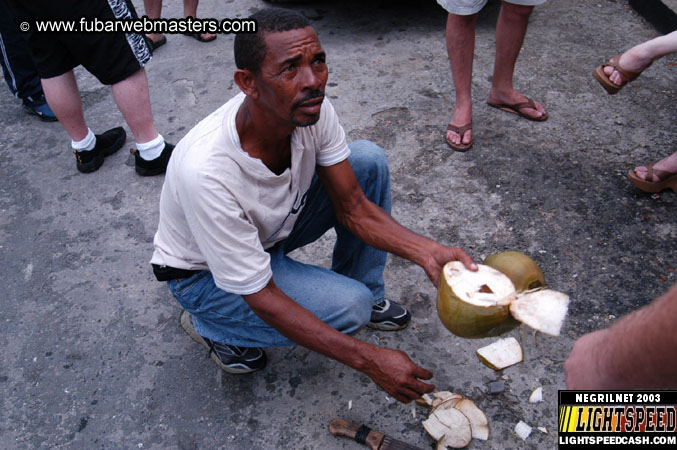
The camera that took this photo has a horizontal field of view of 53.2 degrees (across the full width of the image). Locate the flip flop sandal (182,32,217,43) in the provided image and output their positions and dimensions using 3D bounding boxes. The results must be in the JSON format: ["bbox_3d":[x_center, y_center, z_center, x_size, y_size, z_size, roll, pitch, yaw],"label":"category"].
[{"bbox_3d":[-0.781,-1.068,3.800,0.275,0.080,0.100,29,45,33],"label":"flip flop sandal"}]

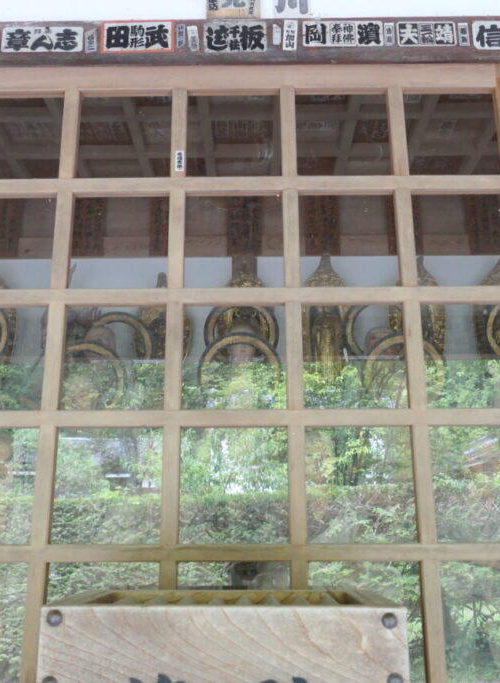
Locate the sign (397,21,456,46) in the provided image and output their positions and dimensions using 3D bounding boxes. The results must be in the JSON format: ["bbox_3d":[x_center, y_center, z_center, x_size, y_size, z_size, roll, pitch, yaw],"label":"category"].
[{"bbox_3d":[0.425,-0.738,1.707,0.141,0.069,0.008,0,-16,0],"label":"sign"}]

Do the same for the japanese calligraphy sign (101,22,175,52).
[{"bbox_3d":[-0.269,-0.733,1.712,0.178,0.088,0.008,0,-16,0],"label":"japanese calligraphy sign"}]

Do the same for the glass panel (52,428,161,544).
[{"bbox_3d":[-0.359,0.366,1.810,0.279,0.296,0.008,0,-16,0],"label":"glass panel"}]

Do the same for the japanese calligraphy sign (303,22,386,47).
[{"bbox_3d":[0.225,-0.739,1.709,0.193,0.070,0.008,0,-16,0],"label":"japanese calligraphy sign"}]

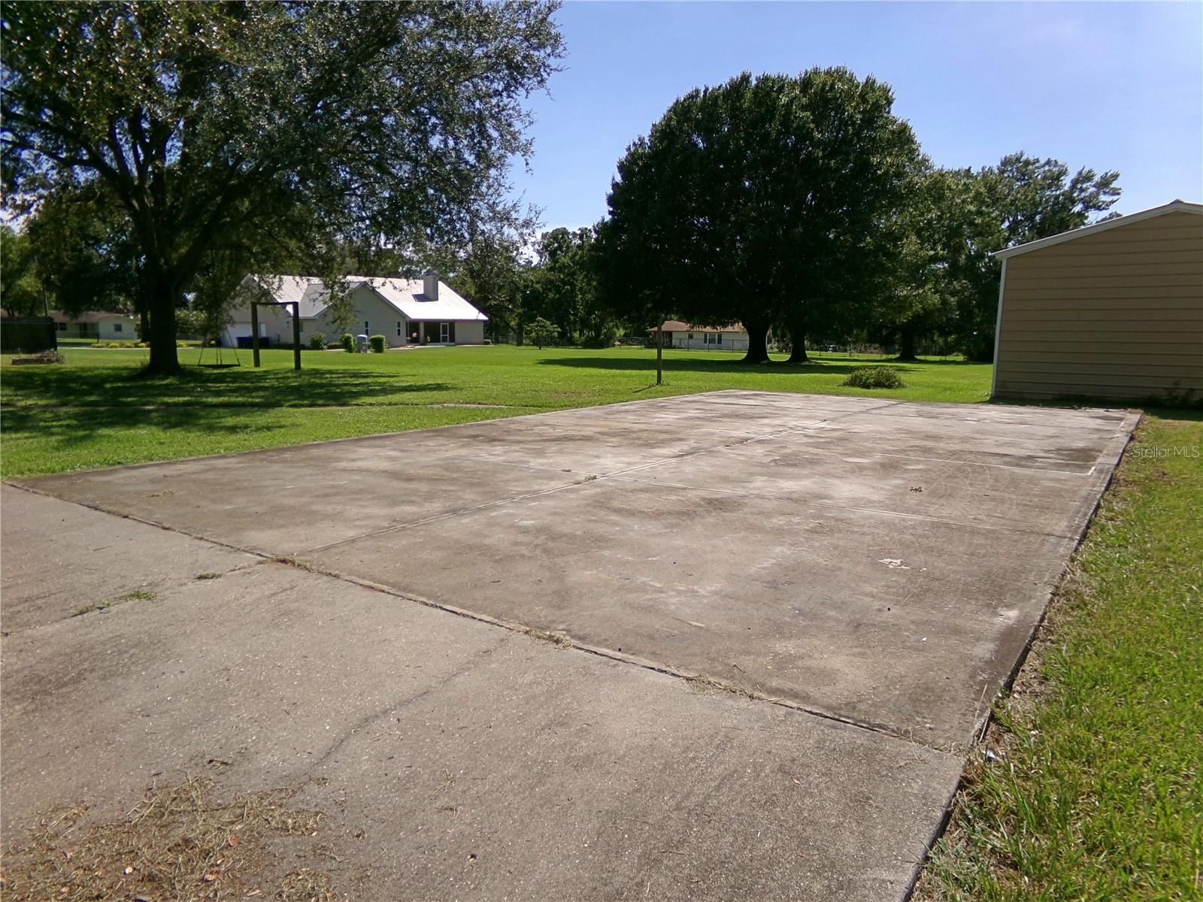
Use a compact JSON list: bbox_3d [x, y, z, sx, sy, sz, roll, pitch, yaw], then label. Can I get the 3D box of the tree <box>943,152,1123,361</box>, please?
[{"bbox_3d":[24.820,-10.877,47.185,10.000,11.326,10.000,4,9,27],"label":"tree"}]

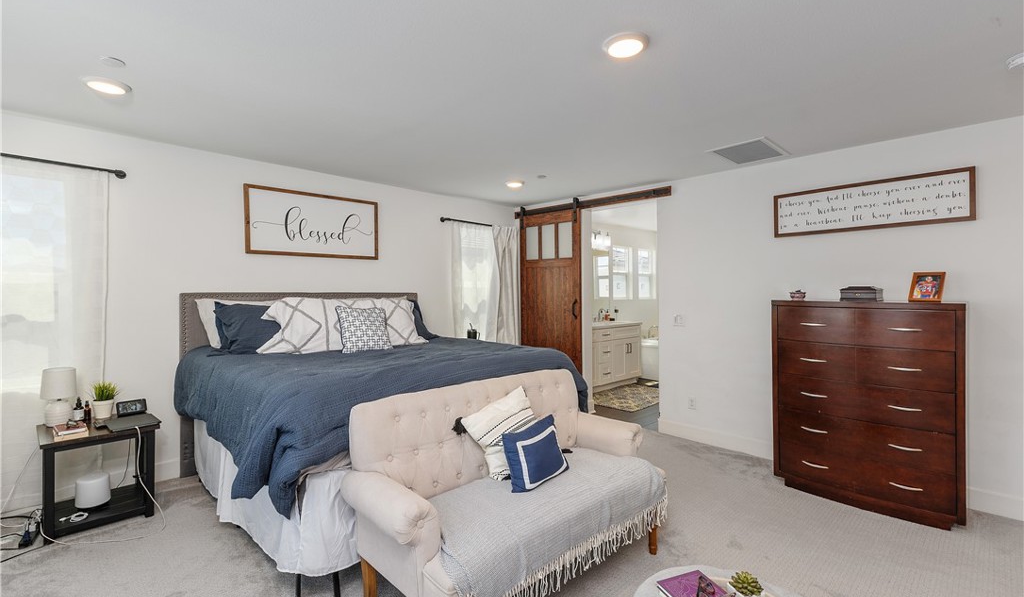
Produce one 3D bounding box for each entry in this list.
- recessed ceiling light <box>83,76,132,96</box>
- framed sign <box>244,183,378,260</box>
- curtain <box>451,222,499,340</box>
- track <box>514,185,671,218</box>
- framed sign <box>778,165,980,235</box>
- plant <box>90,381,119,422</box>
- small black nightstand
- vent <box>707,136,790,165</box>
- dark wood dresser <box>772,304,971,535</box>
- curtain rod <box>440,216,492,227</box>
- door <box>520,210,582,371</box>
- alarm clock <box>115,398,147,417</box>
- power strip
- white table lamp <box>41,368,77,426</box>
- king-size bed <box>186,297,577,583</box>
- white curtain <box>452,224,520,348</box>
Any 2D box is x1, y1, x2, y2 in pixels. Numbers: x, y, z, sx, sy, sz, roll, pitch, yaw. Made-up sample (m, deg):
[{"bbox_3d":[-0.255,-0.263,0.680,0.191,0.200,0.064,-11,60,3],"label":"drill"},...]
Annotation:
[{"bbox_3d":[-2.141,-1.124,2.413,0.199,0.025,0.199,0,0,-42],"label":"recessed ceiling light"},{"bbox_3d":[-1.756,-0.656,4.115,1.163,0.561,0.028,0,0,-42],"label":"framed sign"},{"bbox_3d":[-0.439,0.221,5.495,0.724,2.229,0.099,0,1,-44],"label":"curtain"},{"bbox_3d":[0.814,-1.080,5.283,0.078,0.114,2.201,0,1,-44],"label":"track"},{"bbox_3d":[2.573,-0.672,3.340,0.028,0.343,1.171,0,0,-42],"label":"framed sign"},{"bbox_3d":[-2.797,0.698,3.111,0.140,0.227,0.140,0,1,-44],"label":"plant"},{"bbox_3d":[-2.649,1.099,2.929,0.525,0.571,0.547,1,1,43],"label":"small black nightstand"},{"bbox_3d":[1.860,-1.128,3.571,0.567,0.022,0.396,0,0,-42],"label":"vent"},{"bbox_3d":[2.458,0.710,3.217,0.525,1.369,1.079,0,1,-44],"label":"dark wood dresser"},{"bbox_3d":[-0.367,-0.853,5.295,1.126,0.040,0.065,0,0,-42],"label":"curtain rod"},{"bbox_3d":[0.473,0.148,5.621,0.043,2.407,1.008,0,1,-44],"label":"door"},{"bbox_3d":[-2.682,0.761,3.194,0.060,0.100,0.165,0,1,28],"label":"alarm clock"},{"bbox_3d":[-2.731,1.333,2.585,0.054,0.044,0.310,0,0,-38],"label":"power strip"},{"bbox_3d":[-2.854,0.624,2.877,0.169,0.358,0.169,0,0,-42],"label":"white table lamp"},{"bbox_3d":[-1.004,0.657,3.309,2.129,1.392,2.252,0,0,-42],"label":"king-size bed"},{"bbox_3d":[-0.295,0.213,5.633,1.122,2.244,0.099,0,1,-44],"label":"white curtain"}]

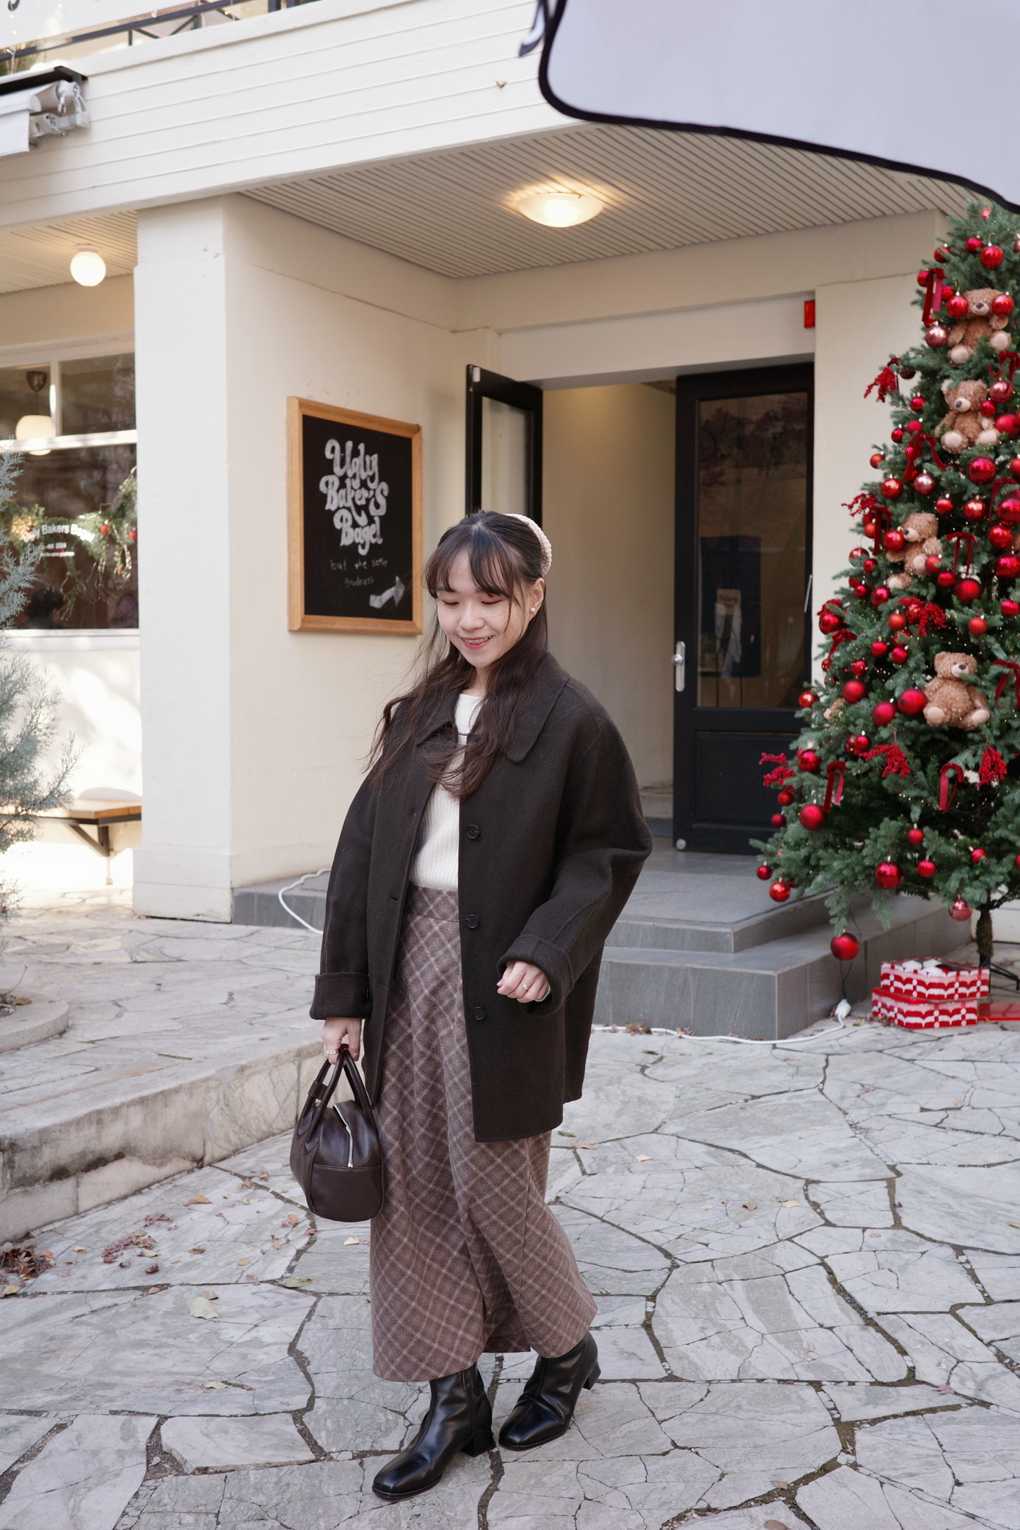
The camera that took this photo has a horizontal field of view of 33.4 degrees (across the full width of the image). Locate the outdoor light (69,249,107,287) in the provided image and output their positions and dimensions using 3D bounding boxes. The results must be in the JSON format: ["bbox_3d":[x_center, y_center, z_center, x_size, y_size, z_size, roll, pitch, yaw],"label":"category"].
[{"bbox_3d":[-2.055,-2.429,8.283,0.174,0.190,0.174,0,3,0],"label":"outdoor light"}]

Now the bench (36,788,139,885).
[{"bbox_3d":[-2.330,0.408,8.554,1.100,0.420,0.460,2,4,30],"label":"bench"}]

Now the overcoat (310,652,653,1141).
[{"bbox_3d":[-0.045,0.214,2.800,0.560,0.790,0.380,2,4,28],"label":"overcoat"}]

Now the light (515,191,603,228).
[{"bbox_3d":[0.217,-2.429,7.537,0.395,0.100,0.395,0,3,0],"label":"light"}]

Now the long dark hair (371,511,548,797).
[{"bbox_3d":[-0.081,-0.187,2.750,0.270,0.450,0.250,1,3,25],"label":"long dark hair"}]

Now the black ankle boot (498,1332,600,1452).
[{"bbox_3d":[0.070,1.026,2.910,0.095,0.185,0.250,3,17,45],"label":"black ankle boot"}]

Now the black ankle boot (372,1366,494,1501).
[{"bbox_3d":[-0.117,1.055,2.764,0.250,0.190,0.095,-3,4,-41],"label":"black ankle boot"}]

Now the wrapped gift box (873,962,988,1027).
[{"bbox_3d":[1.503,0.813,6.105,0.285,0.205,0.270,-1,3,-19],"label":"wrapped gift box"}]

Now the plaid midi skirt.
[{"bbox_3d":[-0.048,0.602,2.830,0.370,0.800,0.380,2,4,35],"label":"plaid midi skirt"}]

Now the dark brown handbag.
[{"bbox_3d":[-0.295,0.625,2.890,0.140,0.280,0.250,-1,3,-16],"label":"dark brown handbag"}]

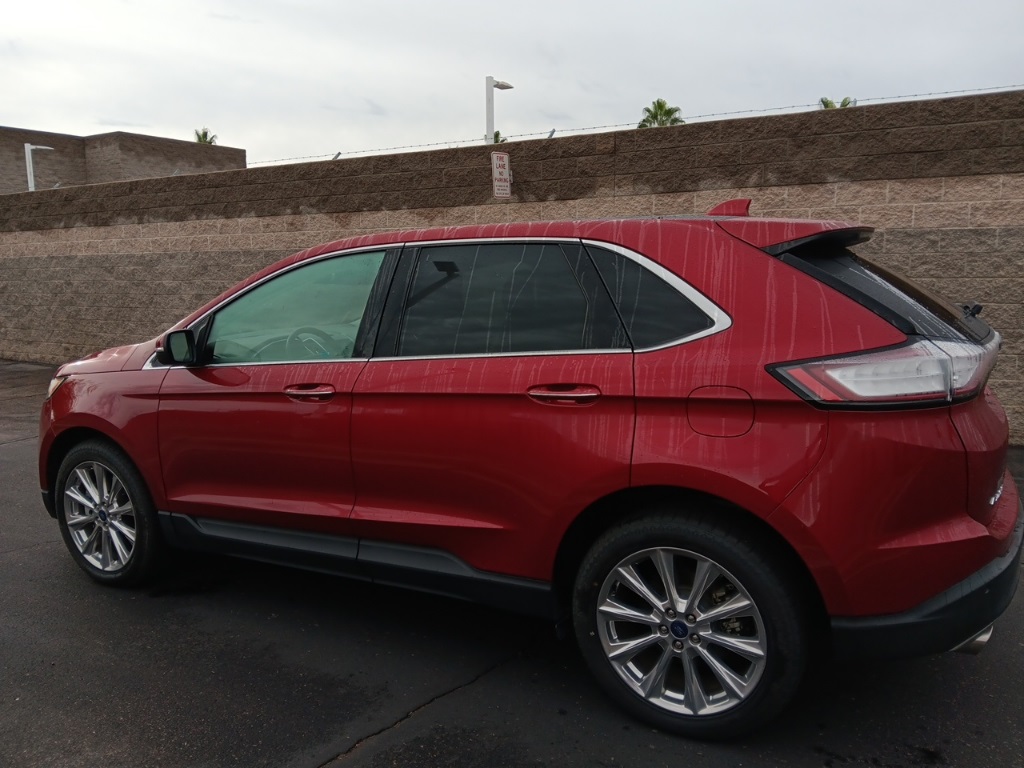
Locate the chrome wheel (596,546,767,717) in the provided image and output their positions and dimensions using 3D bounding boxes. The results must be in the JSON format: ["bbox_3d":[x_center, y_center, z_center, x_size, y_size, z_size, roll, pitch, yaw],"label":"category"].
[{"bbox_3d":[0.563,0.771,2.498,0.537,0.537,0.190,3,9,28],"label":"chrome wheel"}]

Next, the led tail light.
[{"bbox_3d":[1.101,-0.049,2.263,0.610,0.215,0.420,3,9,28],"label":"led tail light"}]

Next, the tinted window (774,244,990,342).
[{"bbox_3d":[1.423,-0.322,2.852,0.620,0.110,1.350,38,22,18],"label":"tinted window"}]

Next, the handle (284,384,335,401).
[{"bbox_3d":[-0.784,0.029,2.998,0.255,0.060,0.055,3,9,28],"label":"handle"}]

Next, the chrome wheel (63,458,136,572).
[{"bbox_3d":[-1.961,0.633,3.815,0.537,0.537,0.190,3,9,28],"label":"chrome wheel"}]

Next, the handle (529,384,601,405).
[{"bbox_3d":[0.171,0.032,2.493,0.255,0.060,0.055,3,9,28],"label":"handle"}]

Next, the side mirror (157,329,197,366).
[{"bbox_3d":[-1.414,-0.154,3.255,0.125,0.165,0.205,3,9,28],"label":"side mirror"}]

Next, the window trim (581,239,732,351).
[{"bbox_3d":[0.457,-0.296,2.518,0.570,0.415,0.055,2,-16,24],"label":"window trim"}]

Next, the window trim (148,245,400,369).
[{"bbox_3d":[-1.061,-0.311,3.308,1.380,0.560,0.070,3,-15,29],"label":"window trim"}]

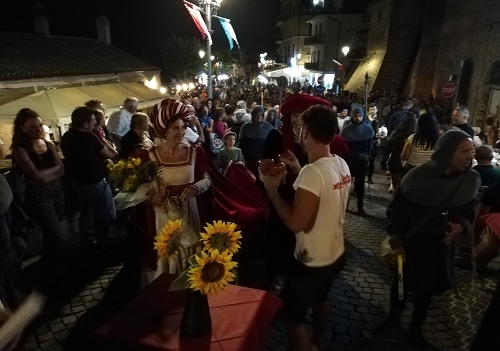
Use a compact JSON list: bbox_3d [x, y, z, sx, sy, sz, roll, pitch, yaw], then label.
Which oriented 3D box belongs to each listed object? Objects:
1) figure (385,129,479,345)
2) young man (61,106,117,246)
[{"bbox_3d":[1.415,0.469,2.928,0.600,1.650,0.460,-3,14,-11],"label":"figure"},{"bbox_3d":[-1.968,0.034,4.603,0.420,1.720,0.540,-10,17,-36],"label":"young man"}]

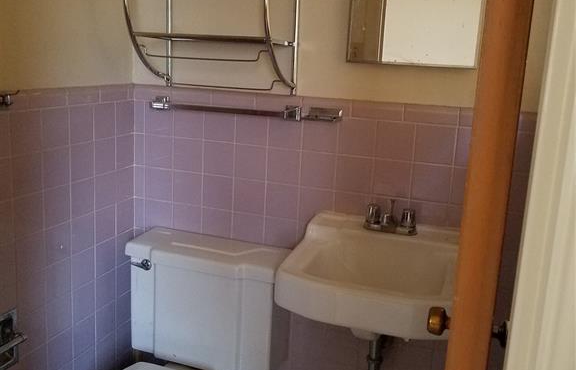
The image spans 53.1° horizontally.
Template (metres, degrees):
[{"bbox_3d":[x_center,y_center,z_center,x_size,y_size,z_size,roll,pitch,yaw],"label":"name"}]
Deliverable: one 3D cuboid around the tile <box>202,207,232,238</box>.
[{"bbox_3d":[-0.232,0.130,1.880,0.107,0.107,0.010,7,13,17],"label":"tile"}]

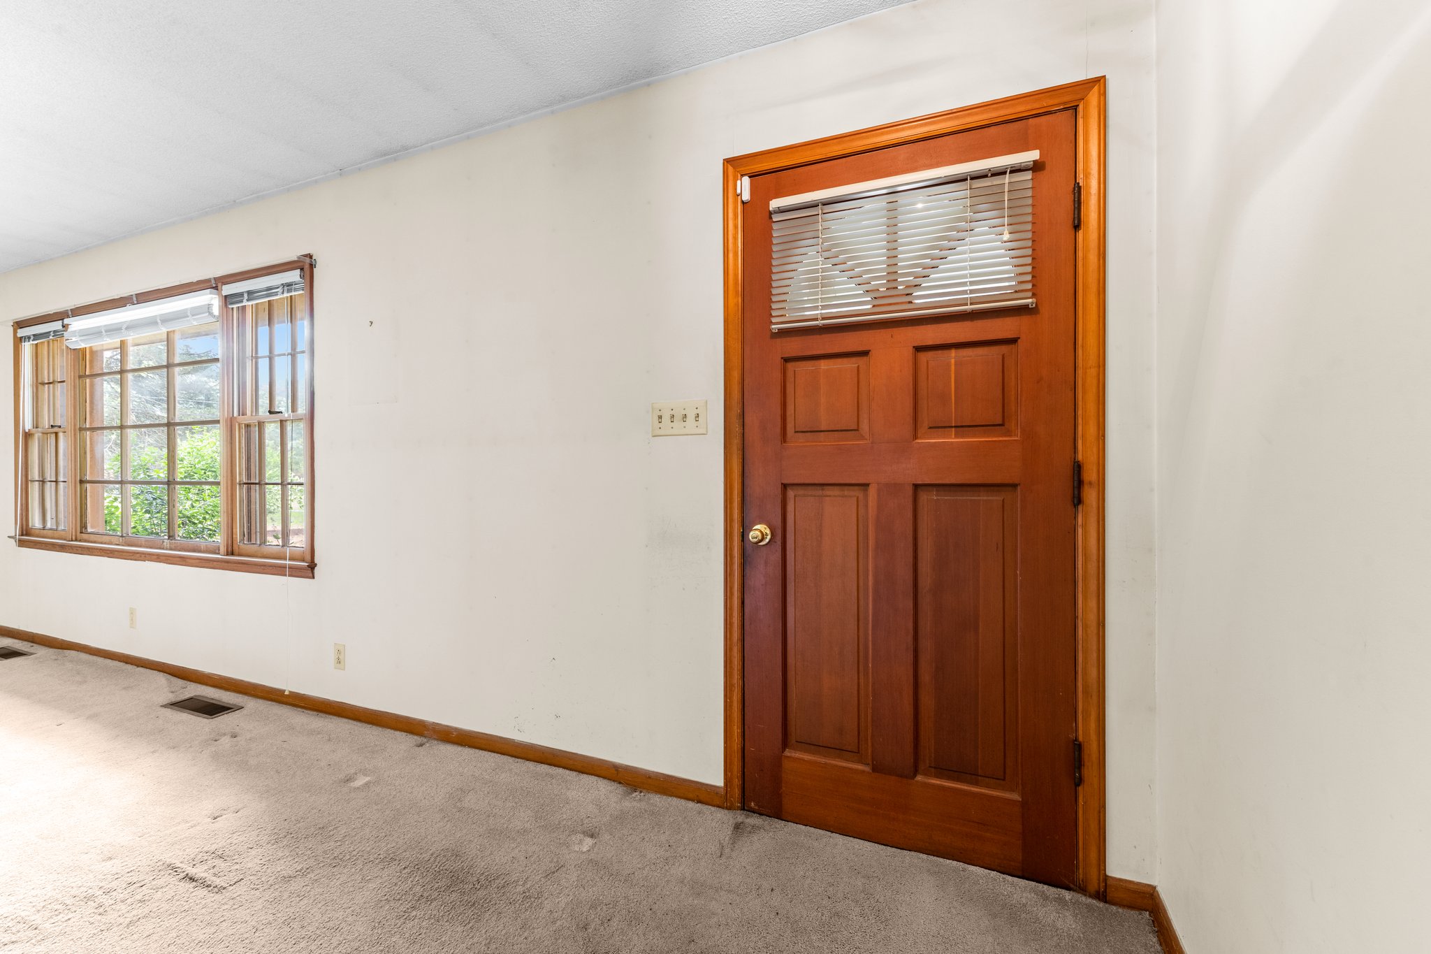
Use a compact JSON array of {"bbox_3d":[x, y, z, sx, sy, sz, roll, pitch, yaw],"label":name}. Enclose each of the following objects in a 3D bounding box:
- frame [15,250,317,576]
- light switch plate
[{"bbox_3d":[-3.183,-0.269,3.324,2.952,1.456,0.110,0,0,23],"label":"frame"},{"bbox_3d":[-0.123,-0.194,1.990,0.206,0.115,0.016,0,0,23],"label":"light switch plate"}]

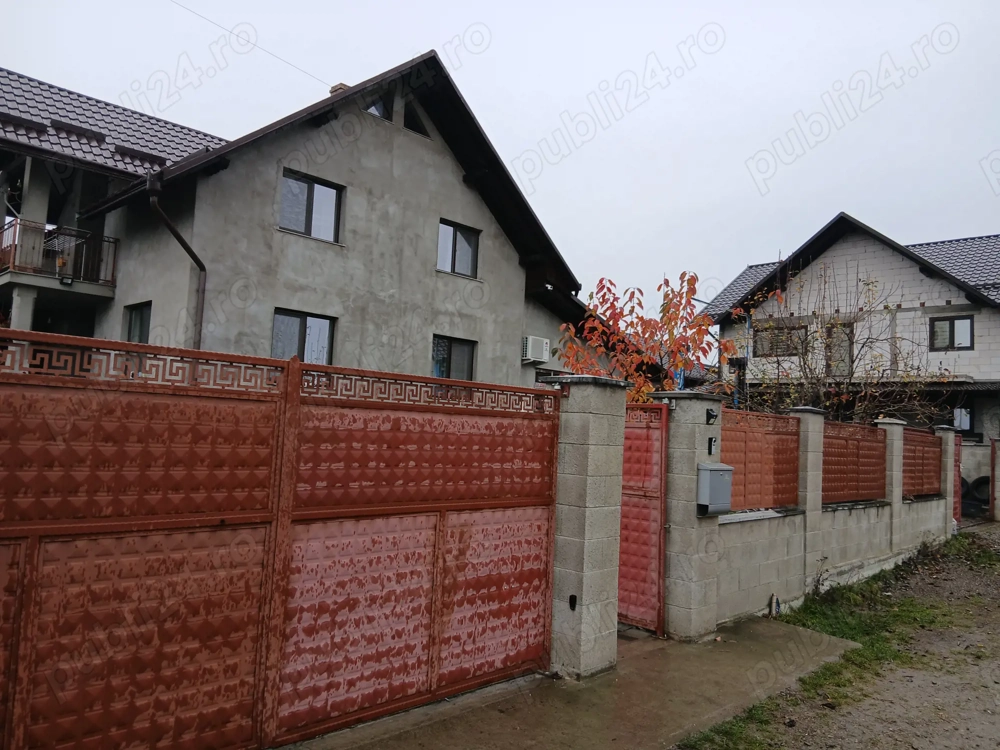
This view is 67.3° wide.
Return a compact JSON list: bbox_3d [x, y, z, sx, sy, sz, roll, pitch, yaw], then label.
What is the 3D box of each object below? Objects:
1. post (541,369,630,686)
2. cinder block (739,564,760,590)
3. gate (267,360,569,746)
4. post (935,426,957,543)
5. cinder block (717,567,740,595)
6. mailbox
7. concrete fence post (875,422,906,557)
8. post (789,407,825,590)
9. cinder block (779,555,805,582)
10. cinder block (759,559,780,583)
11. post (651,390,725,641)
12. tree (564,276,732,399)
[{"bbox_3d":[0.530,0.959,4.978,0.420,1.880,0.420,-1,-6,44],"label":"post"},{"bbox_3d":[2.101,1.767,6.606,0.200,0.198,0.405,-1,-6,43],"label":"cinder block"},{"bbox_3d":[-0.343,0.894,4.158,0.060,1.750,1.970,-1,-6,44],"label":"gate"},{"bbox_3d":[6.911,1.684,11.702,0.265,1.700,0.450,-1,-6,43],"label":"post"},{"bbox_3d":[1.851,1.747,6.392,0.200,0.195,0.392,-1,-6,44],"label":"cinder block"},{"bbox_3d":[1.656,0.890,5.780,0.115,0.400,0.370,-1,-6,43],"label":"mailbox"},{"bbox_3d":[5.021,1.422,9.694,0.265,1.680,0.450,-1,-6,43],"label":"concrete fence post"},{"bbox_3d":[3.110,1.223,7.661,0.265,1.790,0.450,-1,-6,43],"label":"post"},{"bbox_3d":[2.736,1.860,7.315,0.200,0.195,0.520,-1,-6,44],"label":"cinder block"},{"bbox_3d":[2.403,1.818,6.968,0.200,0.195,0.395,-1,-6,44],"label":"cinder block"},{"bbox_3d":[1.471,1.094,5.969,0.420,1.870,0.420,-1,-6,44],"label":"post"},{"bbox_3d":[1.560,0.570,8.200,1.900,3.400,1.800,2,-5,11],"label":"tree"}]

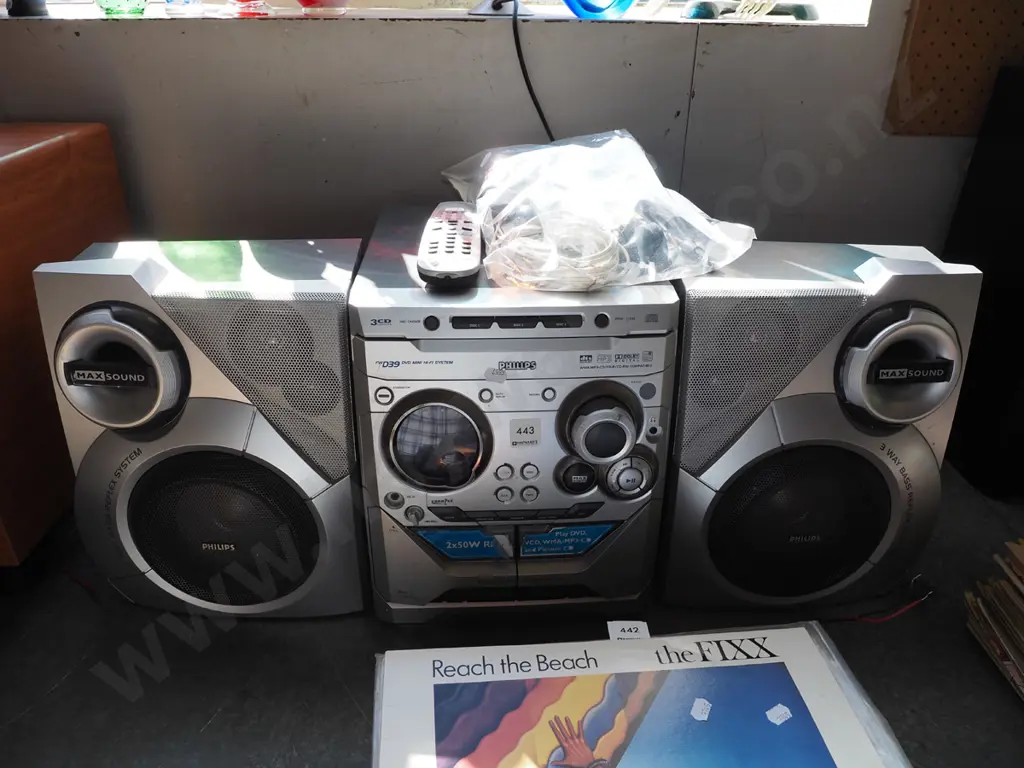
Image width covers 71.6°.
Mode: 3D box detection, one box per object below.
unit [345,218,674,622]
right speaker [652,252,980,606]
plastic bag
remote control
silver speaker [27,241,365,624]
[{"bbox_3d":[-0.012,0.002,0.795,0.265,0.326,0.385,-1,25,-4],"label":"unit"},{"bbox_3d":[0.285,0.029,0.748,0.258,0.320,0.235,2,25,4],"label":"right speaker"},{"bbox_3d":[0.084,-0.182,0.686,0.300,0.110,0.220,-6,25,-14],"label":"plastic bag"},{"bbox_3d":[-0.053,-0.130,0.640,0.050,0.022,0.187,-1,30,-2],"label":"remote control"},{"bbox_3d":[-0.279,0.033,0.730,0.258,0.320,0.235,-2,25,-5],"label":"silver speaker"}]

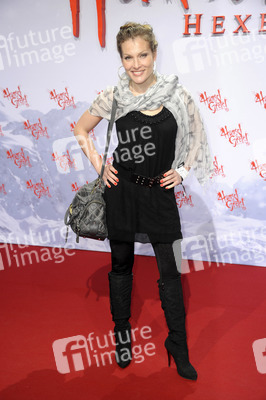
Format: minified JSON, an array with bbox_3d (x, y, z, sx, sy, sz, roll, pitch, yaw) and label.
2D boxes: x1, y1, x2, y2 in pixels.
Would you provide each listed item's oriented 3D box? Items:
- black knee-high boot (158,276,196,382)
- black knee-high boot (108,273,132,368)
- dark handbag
[{"bbox_3d":[0.238,0.647,3.100,0.120,0.485,0.251,-13,19,-42],"label":"black knee-high boot"},{"bbox_3d":[-0.064,0.636,3.275,0.120,0.460,0.240,-1,14,-4],"label":"black knee-high boot"},{"bbox_3d":[-0.203,-0.161,2.848,0.210,0.670,0.320,0,14,0],"label":"dark handbag"}]

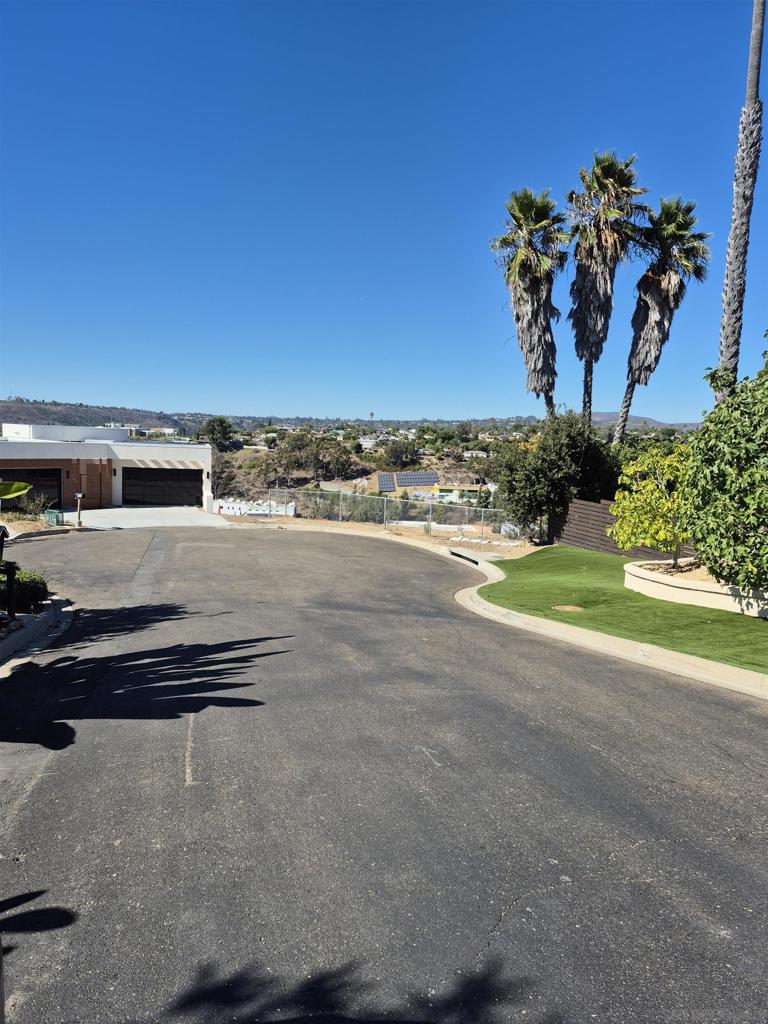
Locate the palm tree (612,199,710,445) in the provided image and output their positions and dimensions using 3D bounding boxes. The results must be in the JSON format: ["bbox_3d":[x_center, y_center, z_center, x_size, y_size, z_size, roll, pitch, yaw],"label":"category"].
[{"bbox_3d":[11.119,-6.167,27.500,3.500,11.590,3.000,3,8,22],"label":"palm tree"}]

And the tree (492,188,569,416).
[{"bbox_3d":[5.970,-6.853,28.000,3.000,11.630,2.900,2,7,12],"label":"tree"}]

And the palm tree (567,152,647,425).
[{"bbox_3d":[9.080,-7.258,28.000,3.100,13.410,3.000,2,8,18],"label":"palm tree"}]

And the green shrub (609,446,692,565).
[{"bbox_3d":[5.891,-0.162,15.000,1.900,2.510,1.850,3,8,21],"label":"green shrub"}]

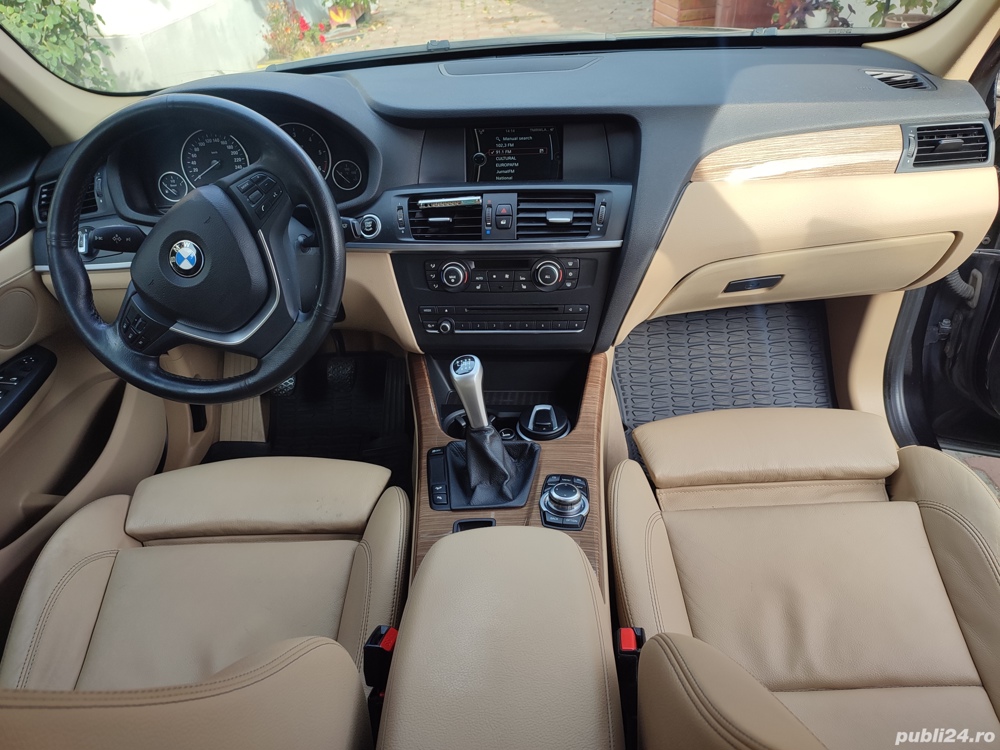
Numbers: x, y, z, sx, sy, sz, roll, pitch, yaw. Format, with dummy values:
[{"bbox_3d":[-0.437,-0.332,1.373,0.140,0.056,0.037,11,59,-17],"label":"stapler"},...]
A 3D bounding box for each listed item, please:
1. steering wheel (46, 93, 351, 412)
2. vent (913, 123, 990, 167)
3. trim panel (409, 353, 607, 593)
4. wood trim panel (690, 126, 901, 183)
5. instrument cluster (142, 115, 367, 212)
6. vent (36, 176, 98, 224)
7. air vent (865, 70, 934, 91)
[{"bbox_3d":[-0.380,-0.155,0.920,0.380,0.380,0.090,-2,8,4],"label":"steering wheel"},{"bbox_3d":[0.621,-0.322,1.006,0.103,0.056,0.035,-2,17,4],"label":"vent"},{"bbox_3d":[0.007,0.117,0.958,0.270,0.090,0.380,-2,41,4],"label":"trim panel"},{"bbox_3d":[0.413,-0.314,1.026,0.295,0.070,0.040,-2,17,4],"label":"wood trim panel"},{"bbox_3d":[-0.368,-0.317,1.091,0.340,0.140,0.060,-2,16,4],"label":"instrument cluster"},{"bbox_3d":[-0.636,-0.262,1.076,0.098,0.056,0.035,-2,17,4],"label":"vent"},{"bbox_3d":[0.589,-0.436,1.067,0.070,0.022,0.090,-2,38,4],"label":"air vent"}]

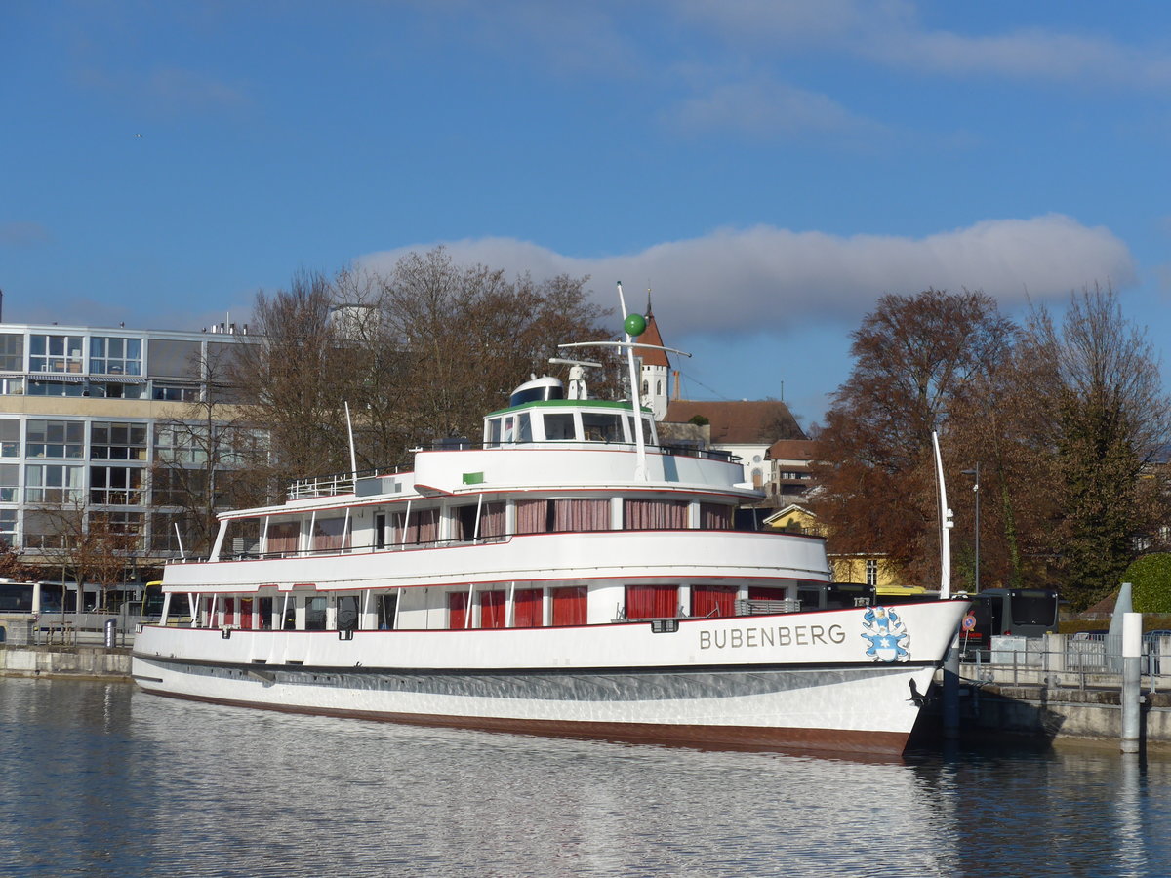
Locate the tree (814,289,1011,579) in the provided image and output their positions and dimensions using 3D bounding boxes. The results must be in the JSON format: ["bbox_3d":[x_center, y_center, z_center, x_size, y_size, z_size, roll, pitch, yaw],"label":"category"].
[{"bbox_3d":[18.505,1.387,151.475,11.510,19.630,11.510,1,-3,0],"label":"tree"}]

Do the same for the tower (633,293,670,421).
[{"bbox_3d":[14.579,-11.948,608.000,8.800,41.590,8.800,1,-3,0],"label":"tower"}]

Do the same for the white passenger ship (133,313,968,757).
[{"bbox_3d":[-3.007,2.547,85.809,9.200,12.300,46.500,3,-4,-32],"label":"white passenger ship"}]

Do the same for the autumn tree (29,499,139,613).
[{"bbox_3d":[-22.549,5.706,121.842,4.930,5.920,4.680,1,-3,0],"label":"autumn tree"}]

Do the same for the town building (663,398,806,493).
[{"bbox_3d":[33.202,1.996,608.987,32.020,20.520,19.000,1,-3,-5],"label":"town building"}]

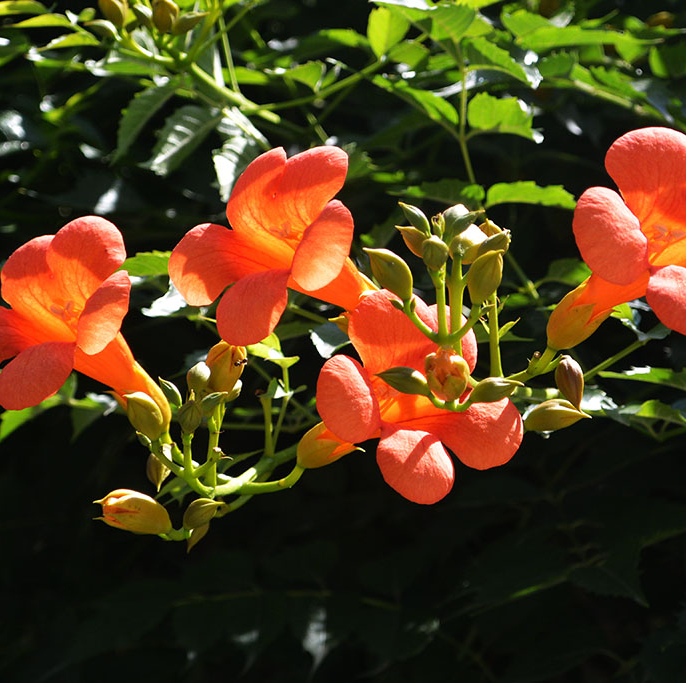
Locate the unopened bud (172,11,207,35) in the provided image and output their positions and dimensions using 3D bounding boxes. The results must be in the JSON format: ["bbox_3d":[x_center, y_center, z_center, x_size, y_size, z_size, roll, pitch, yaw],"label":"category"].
[{"bbox_3d":[-0.061,-0.127,0.920,0.017,0.008,0.008,-30,0,3],"label":"unopened bud"}]

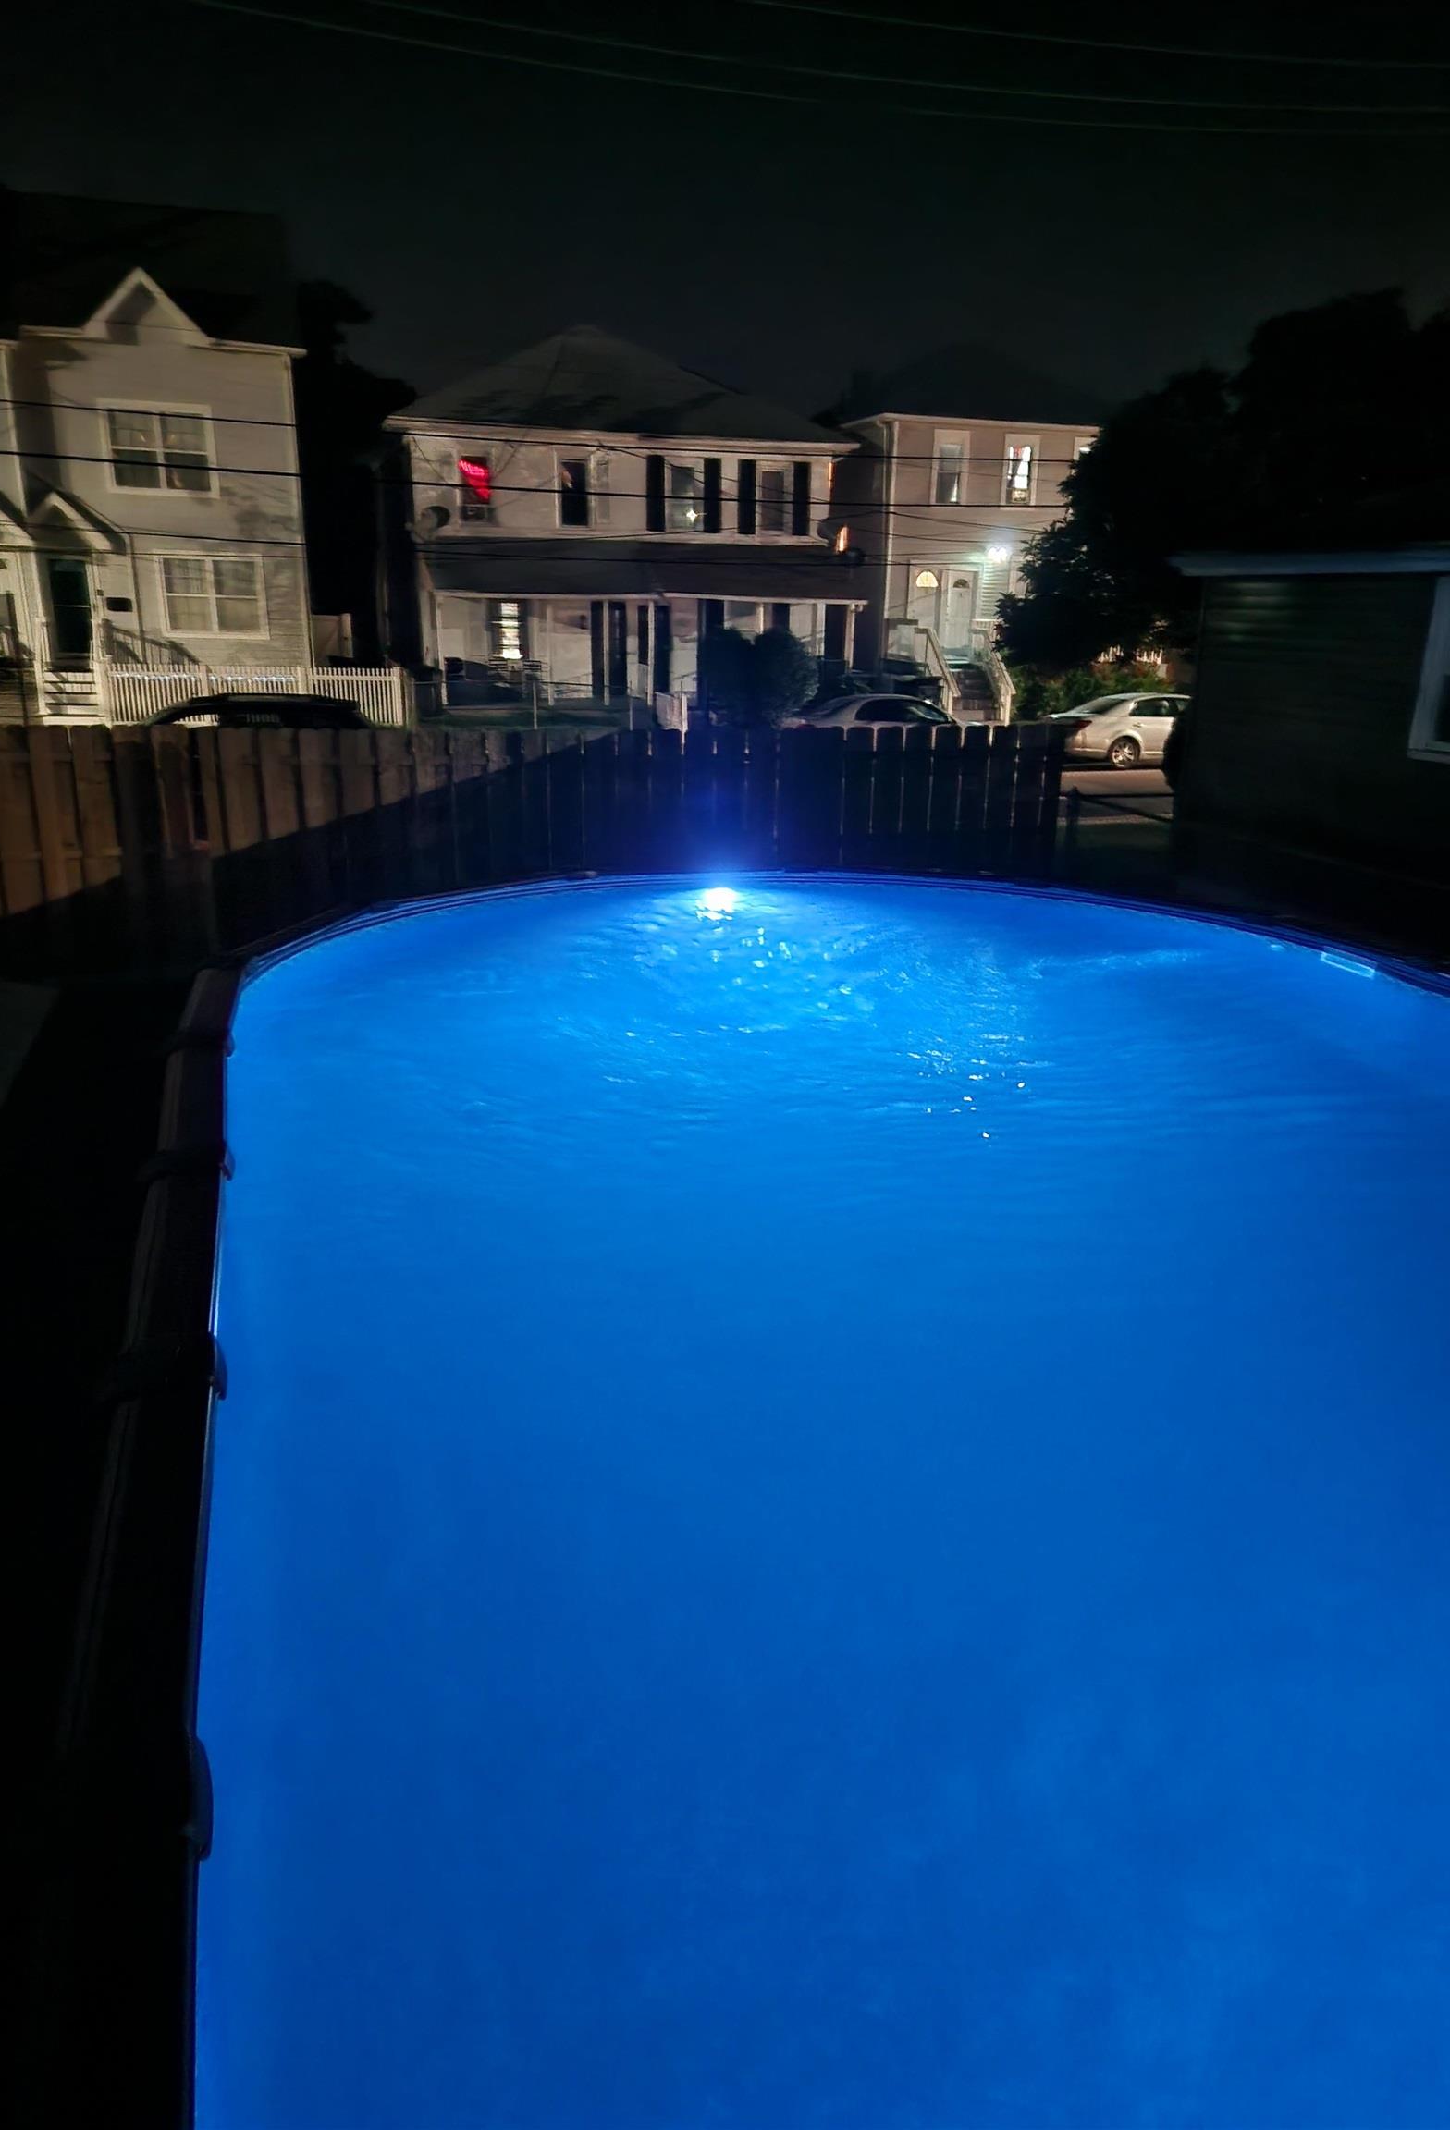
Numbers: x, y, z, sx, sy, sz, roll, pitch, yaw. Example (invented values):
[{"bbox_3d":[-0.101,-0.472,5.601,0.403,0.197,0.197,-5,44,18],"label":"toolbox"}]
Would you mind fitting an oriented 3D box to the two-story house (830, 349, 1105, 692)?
[{"bbox_3d":[6.407,-15.907,41.854,8.240,9.480,11.560,-5,19,-17],"label":"two-story house"}]

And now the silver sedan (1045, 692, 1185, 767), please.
[{"bbox_3d":[9.260,-7.283,30.620,4.900,1.480,1.830,-5,19,-17],"label":"silver sedan"}]

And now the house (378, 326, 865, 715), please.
[{"bbox_3d":[-3.166,-13.542,34.922,10.750,8.690,12.260,-5,19,-17],"label":"house"}]

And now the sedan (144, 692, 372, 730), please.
[{"bbox_3d":[-8.608,-5.835,25.209,4.750,1.500,1.800,-5,19,-17],"label":"sedan"}]

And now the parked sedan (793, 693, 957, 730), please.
[{"bbox_3d":[3.144,-6.749,28.722,4.650,1.440,1.780,-5,19,-17],"label":"parked sedan"}]

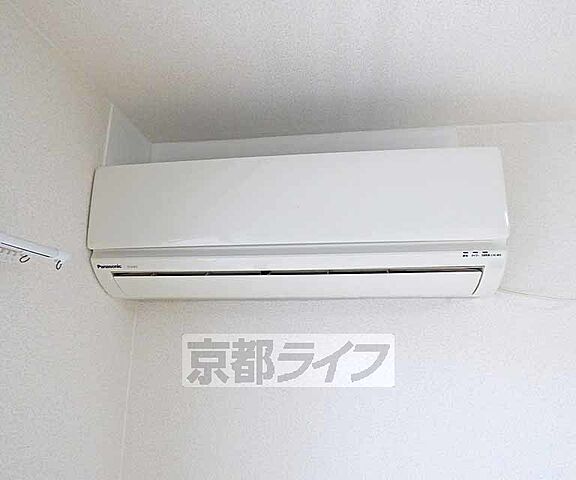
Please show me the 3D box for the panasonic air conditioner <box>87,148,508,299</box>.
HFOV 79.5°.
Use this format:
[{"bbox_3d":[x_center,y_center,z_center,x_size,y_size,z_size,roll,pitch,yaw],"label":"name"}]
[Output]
[{"bbox_3d":[0.008,-0.011,0.758,0.800,0.272,0.215,-1,-13,6],"label":"panasonic air conditioner"}]

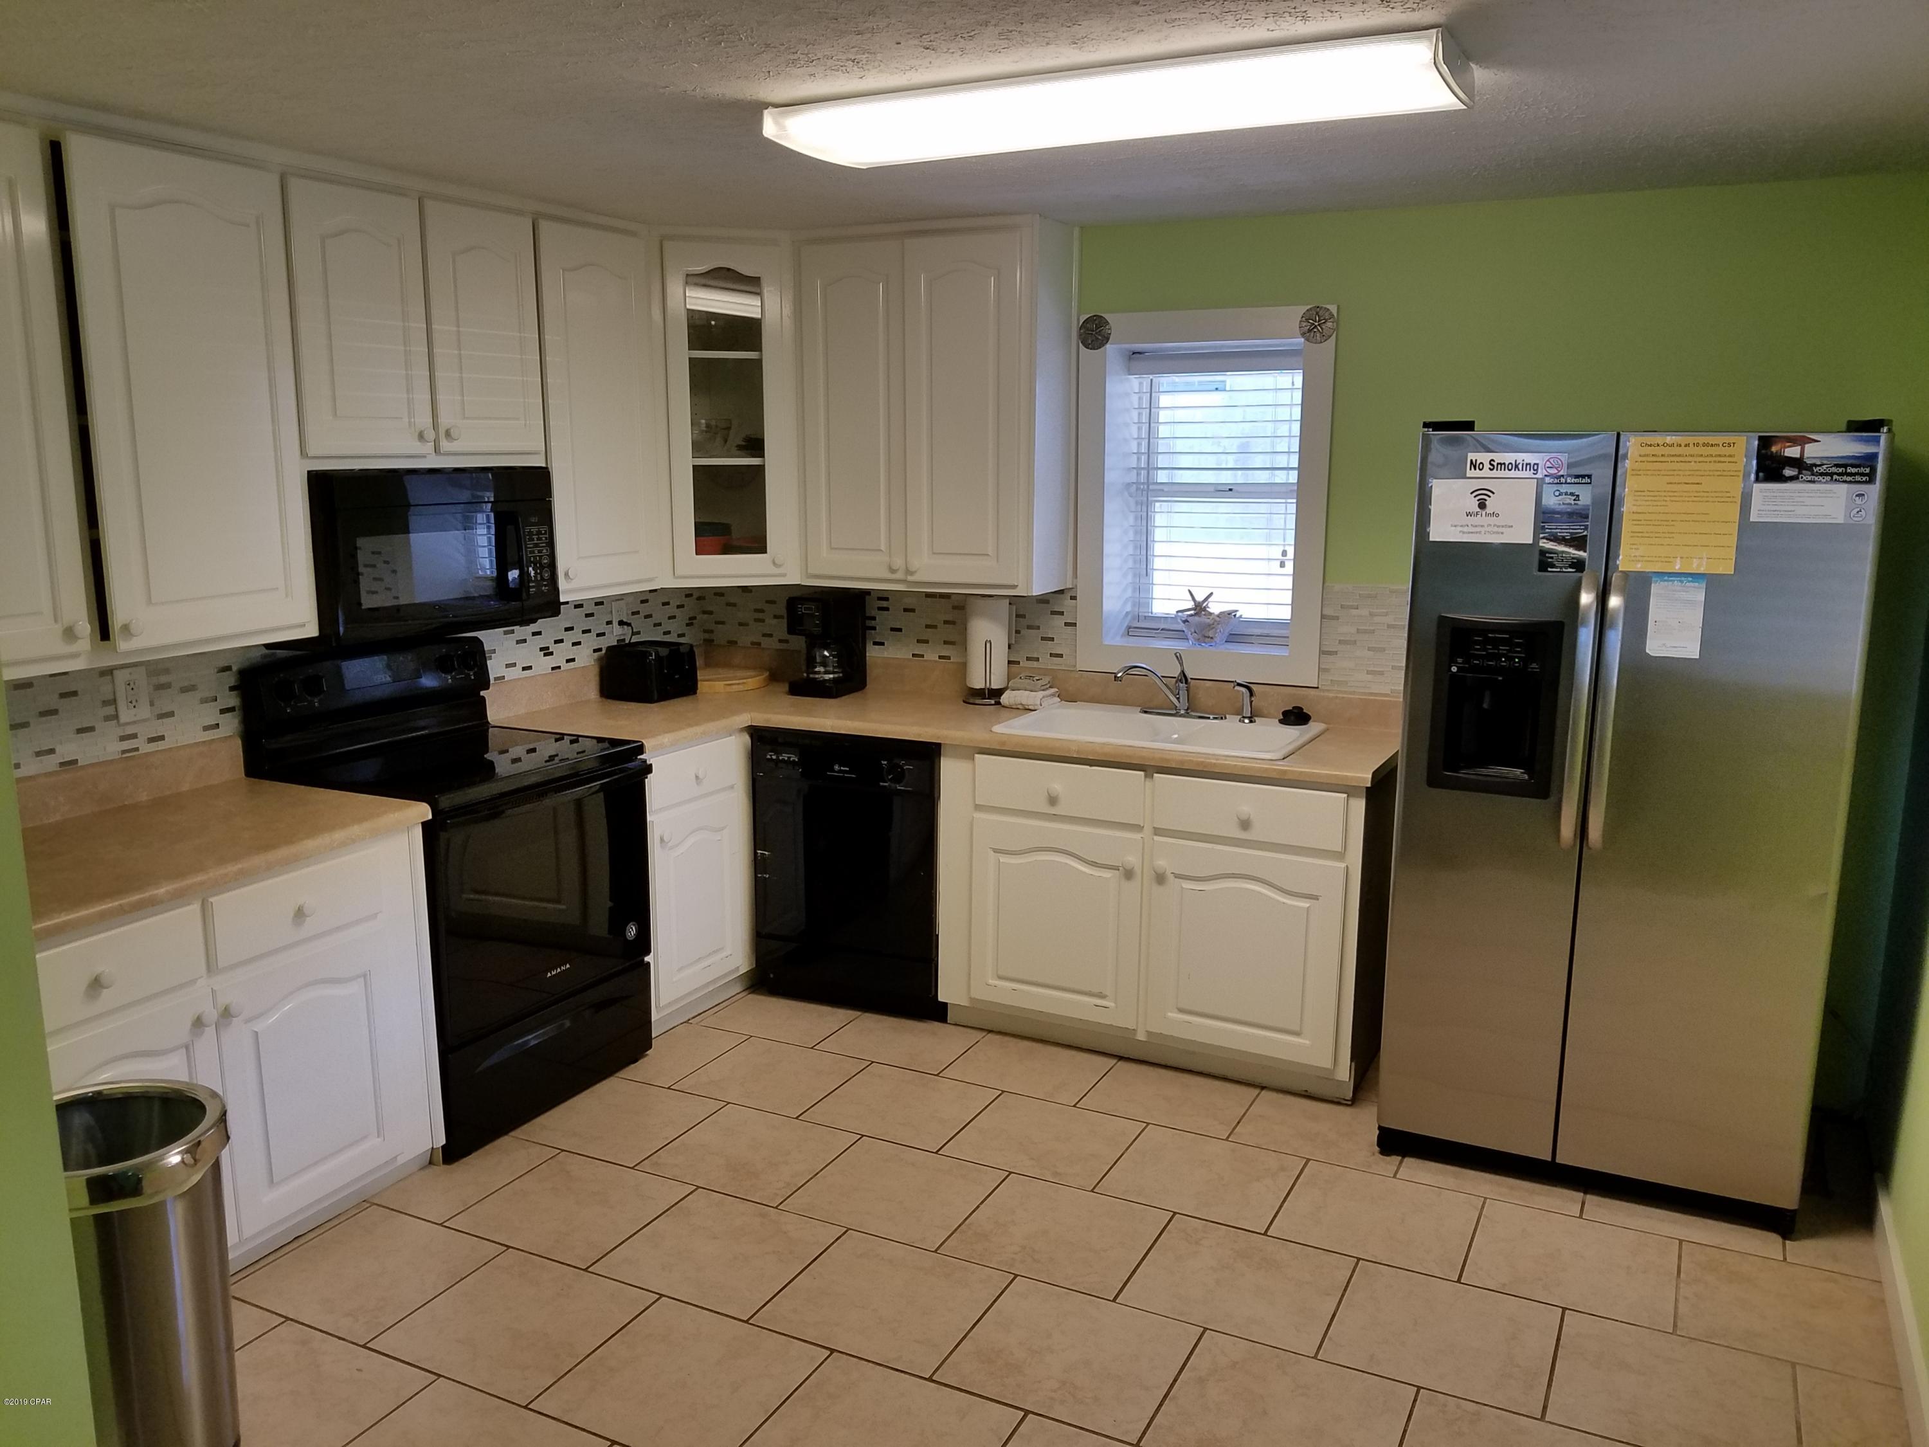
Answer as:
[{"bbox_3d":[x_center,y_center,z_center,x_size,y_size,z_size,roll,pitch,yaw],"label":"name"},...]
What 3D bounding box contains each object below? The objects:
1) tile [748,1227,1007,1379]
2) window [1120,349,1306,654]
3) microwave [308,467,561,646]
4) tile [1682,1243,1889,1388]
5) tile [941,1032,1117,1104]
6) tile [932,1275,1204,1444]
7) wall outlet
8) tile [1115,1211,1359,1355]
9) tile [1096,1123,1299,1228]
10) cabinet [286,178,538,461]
[{"bbox_3d":[-0.161,1.182,2.968,0.405,0.010,0.391,6,12,26],"label":"tile"},{"bbox_3d":[0.769,-0.688,4.430,0.580,0.890,0.090,5,12,26],"label":"window"},{"bbox_3d":[-1.422,-0.450,3.692,0.385,0.400,0.750,5,12,26],"label":"microwave"},{"bbox_3d":[1.684,1.208,2.982,0.385,0.010,0.402,5,12,26],"label":"tile"},{"bbox_3d":[0.195,0.967,4.075,0.404,0.010,0.377,5,12,26],"label":"tile"},{"bbox_3d":[0.206,1.218,2.789,0.405,0.010,0.391,6,12,26],"label":"tile"},{"bbox_3d":[-1.938,-0.062,3.362,0.010,0.126,0.080,5,12,26],"label":"wall outlet"},{"bbox_3d":[0.577,1.171,3.040,0.405,0.010,0.391,6,12,26],"label":"tile"},{"bbox_3d":[0.571,1.085,3.466,0.404,0.010,0.386,5,12,26],"label":"tile"},{"bbox_3d":[-1.438,-0.963,3.567,0.310,0.630,0.760,5,12,26],"label":"cabinet"}]

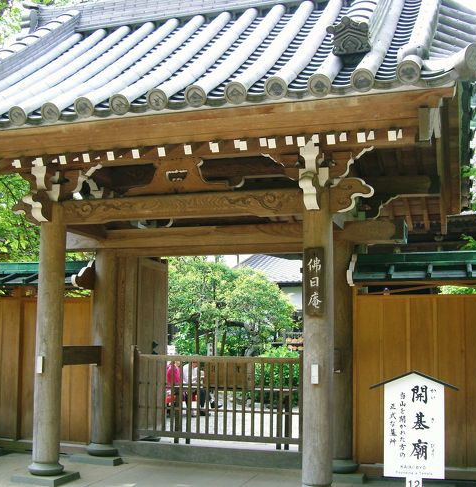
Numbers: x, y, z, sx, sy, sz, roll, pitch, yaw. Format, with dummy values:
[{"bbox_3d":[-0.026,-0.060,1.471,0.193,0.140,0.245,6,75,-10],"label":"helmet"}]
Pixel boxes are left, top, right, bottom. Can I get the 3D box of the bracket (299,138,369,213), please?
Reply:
[{"bbox_3d":[0.831,-0.523,6.222,0.611,0.540,0.525,-2,-6,19],"label":"bracket"}]

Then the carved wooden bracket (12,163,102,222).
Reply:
[{"bbox_3d":[-1.905,-0.440,7.150,0.951,0.540,0.540,-2,-6,19],"label":"carved wooden bracket"}]

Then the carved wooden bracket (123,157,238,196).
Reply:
[{"bbox_3d":[-0.535,-0.630,6.840,1.157,0.355,0.114,-2,-6,19],"label":"carved wooden bracket"}]

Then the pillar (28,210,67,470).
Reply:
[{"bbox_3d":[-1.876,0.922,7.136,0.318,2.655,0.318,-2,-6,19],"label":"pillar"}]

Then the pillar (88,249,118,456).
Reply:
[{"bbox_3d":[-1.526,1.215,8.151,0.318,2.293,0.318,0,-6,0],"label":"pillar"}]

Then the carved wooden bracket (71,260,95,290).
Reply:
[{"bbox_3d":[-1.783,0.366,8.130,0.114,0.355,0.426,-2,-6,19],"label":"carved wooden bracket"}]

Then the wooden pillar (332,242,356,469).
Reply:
[{"bbox_3d":[1.051,1.120,7.286,0.307,2.286,0.307,-2,-6,19],"label":"wooden pillar"}]

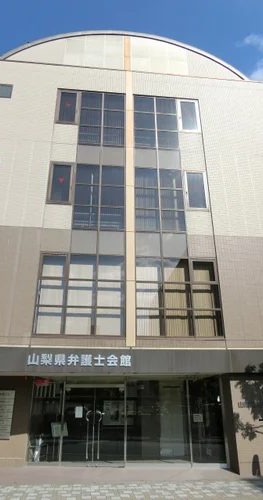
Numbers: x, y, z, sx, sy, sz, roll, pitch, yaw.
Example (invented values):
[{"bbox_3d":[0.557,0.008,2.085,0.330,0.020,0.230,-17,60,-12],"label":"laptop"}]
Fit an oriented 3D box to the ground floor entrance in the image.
[{"bbox_3d":[-0.179,5.075,10.863,5.808,2.402,0.200,-2,-24,3],"label":"ground floor entrance"}]

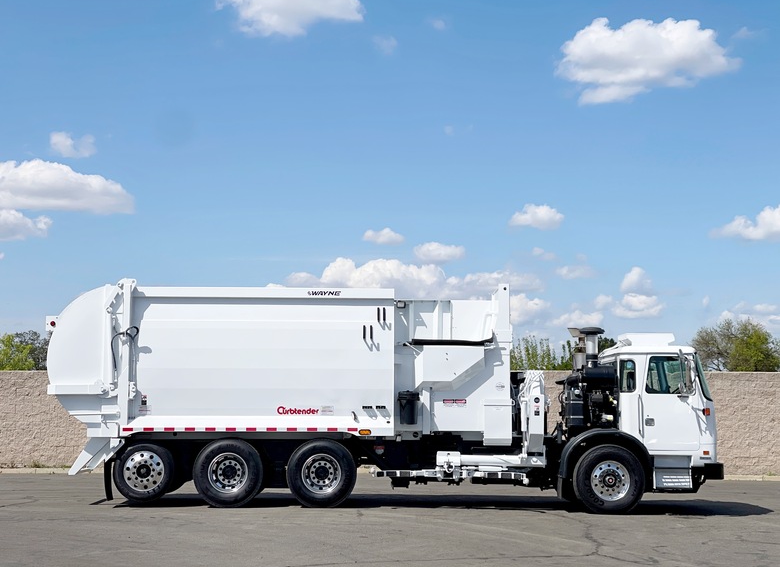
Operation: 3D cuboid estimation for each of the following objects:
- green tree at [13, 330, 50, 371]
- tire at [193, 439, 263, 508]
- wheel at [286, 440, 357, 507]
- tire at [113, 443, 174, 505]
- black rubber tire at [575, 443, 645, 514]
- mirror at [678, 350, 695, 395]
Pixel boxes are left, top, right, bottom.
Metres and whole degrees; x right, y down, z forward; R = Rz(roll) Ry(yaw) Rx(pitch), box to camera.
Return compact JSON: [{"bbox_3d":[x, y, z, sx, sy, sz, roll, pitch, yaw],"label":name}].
[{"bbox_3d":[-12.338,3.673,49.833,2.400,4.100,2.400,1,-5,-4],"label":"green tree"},{"bbox_3d":[-2.434,2.859,21.760,1.045,1.045,0.280,1,-5,-4],"label":"tire"},{"bbox_3d":[-1.036,2.877,21.870,1.045,1.045,0.280,1,-5,-4],"label":"wheel"},{"bbox_3d":[-3.687,2.841,21.640,0.920,0.920,0.260,1,-5,-4],"label":"tire"},{"bbox_3d":[3.376,3.014,22.150,1.060,1.060,0.300,1,-5,-4],"label":"black rubber tire"},{"bbox_3d":[4.523,1.358,22.000,0.200,0.700,0.240,1,-5,-4],"label":"mirror"}]

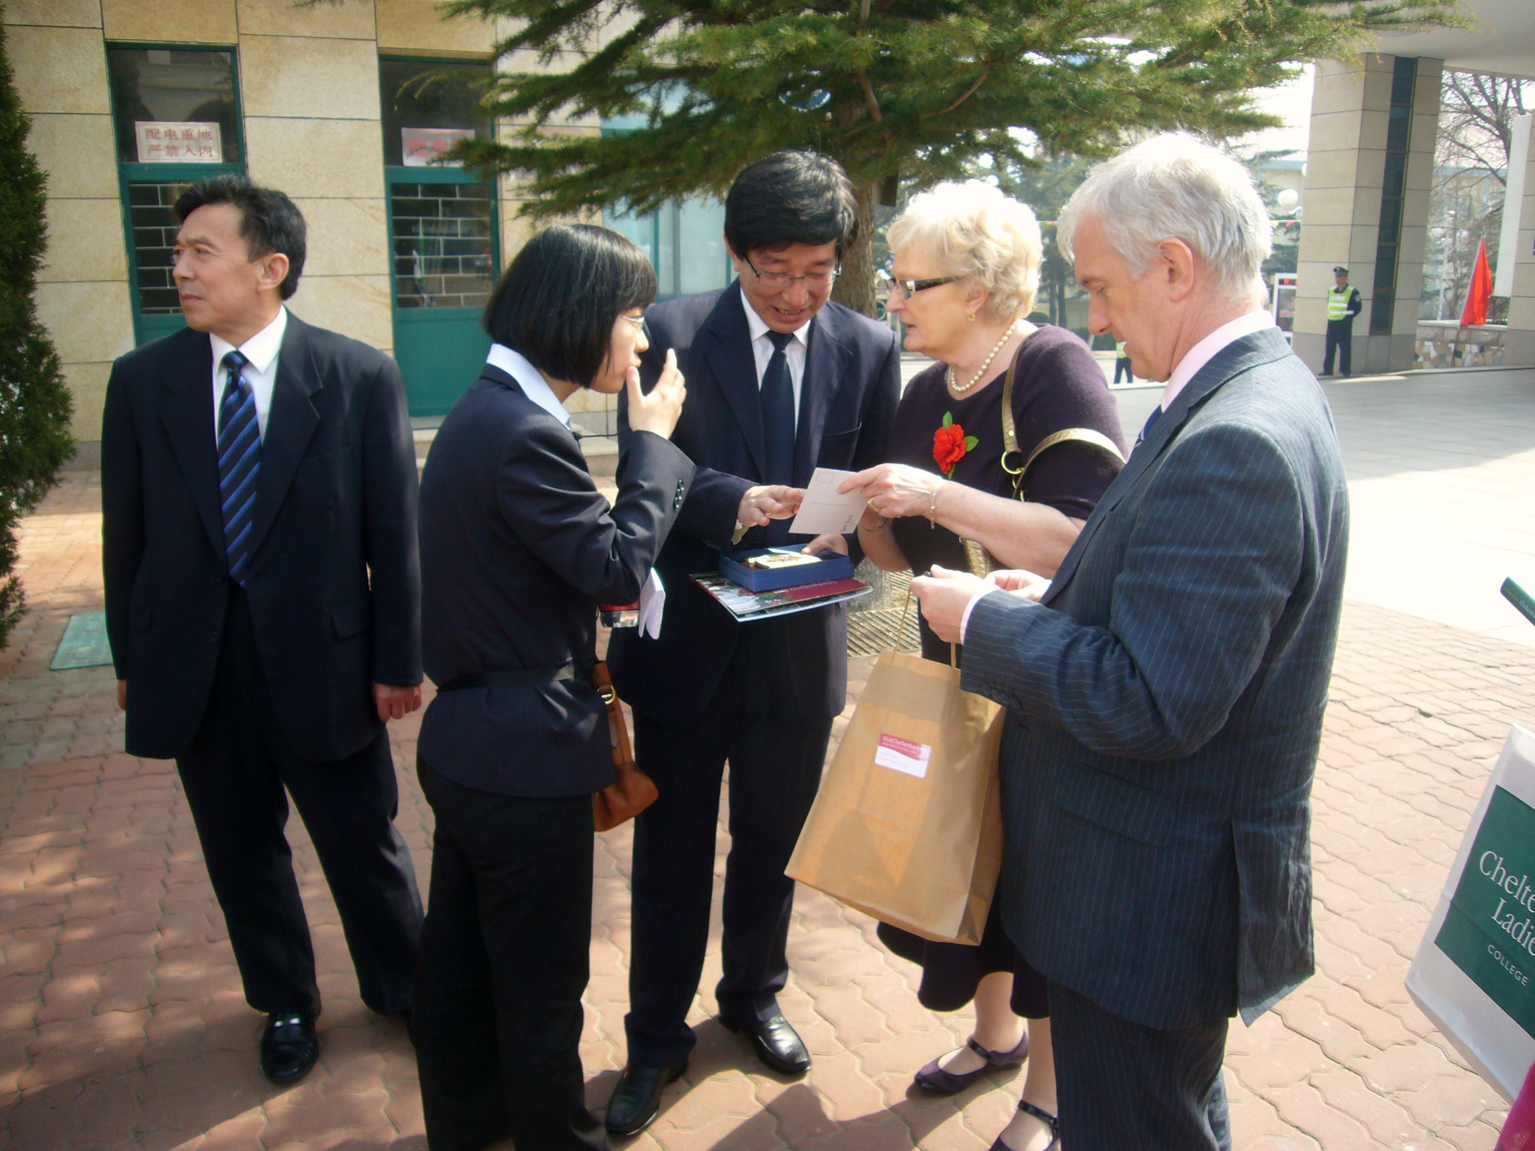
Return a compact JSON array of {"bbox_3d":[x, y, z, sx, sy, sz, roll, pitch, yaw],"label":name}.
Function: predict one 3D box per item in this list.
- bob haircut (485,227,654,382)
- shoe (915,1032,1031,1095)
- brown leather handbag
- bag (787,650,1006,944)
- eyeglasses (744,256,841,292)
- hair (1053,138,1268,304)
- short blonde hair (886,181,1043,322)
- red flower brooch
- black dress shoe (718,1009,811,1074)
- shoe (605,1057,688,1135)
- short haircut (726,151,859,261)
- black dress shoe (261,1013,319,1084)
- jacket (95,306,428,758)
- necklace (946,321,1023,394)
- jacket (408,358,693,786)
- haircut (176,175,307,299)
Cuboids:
[{"bbox_3d":[-0.295,-0.411,1.870,0.240,0.235,0.200,14,14,-1],"label":"bob haircut"},{"bbox_3d":[0.403,0.939,2.427,0.245,0.070,0.088,-4,14,-18],"label":"shoe"},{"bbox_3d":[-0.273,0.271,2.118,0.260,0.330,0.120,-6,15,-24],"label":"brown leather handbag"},{"bbox_3d":[0.188,0.266,1.535,0.220,0.300,0.110,16,-9,24],"label":"bag"},{"bbox_3d":[0.035,-0.506,2.000,0.140,0.045,0.135,-3,41,-12],"label":"eyeglasses"},{"bbox_3d":[0.415,-0.373,1.299,0.220,0.180,0.180,-4,11,20],"label":"hair"},{"bbox_3d":[0.304,-0.501,1.916,0.245,0.230,0.210,0,13,0],"label":"short blonde hair"},{"bbox_3d":[0.304,-0.211,2.000,0.083,0.105,0.043,10,17,37],"label":"red flower brooch"},{"bbox_3d":[-0.008,0.901,2.527,0.098,0.097,0.270,-10,17,-35],"label":"black dress shoe"},{"bbox_3d":[-0.224,0.939,2.370,0.098,0.097,0.270,4,14,16],"label":"shoe"},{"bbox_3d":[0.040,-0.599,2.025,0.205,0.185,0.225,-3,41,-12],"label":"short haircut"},{"bbox_3d":[-0.937,0.867,2.456,0.110,0.110,0.285,-3,14,-13],"label":"black dress shoe"},{"bbox_3d":[-0.911,-0.068,2.234,0.550,0.800,0.290,-1,14,-6],"label":"jacket"},{"bbox_3d":[0.346,-0.346,1.963,0.135,0.125,0.140,-8,16,-32],"label":"necklace"},{"bbox_3d":[-0.341,0.005,1.922,0.420,0.660,0.450,-6,14,-23],"label":"jacket"},{"bbox_3d":[-0.871,-0.559,2.057,0.185,0.205,0.215,12,18,43],"label":"haircut"}]

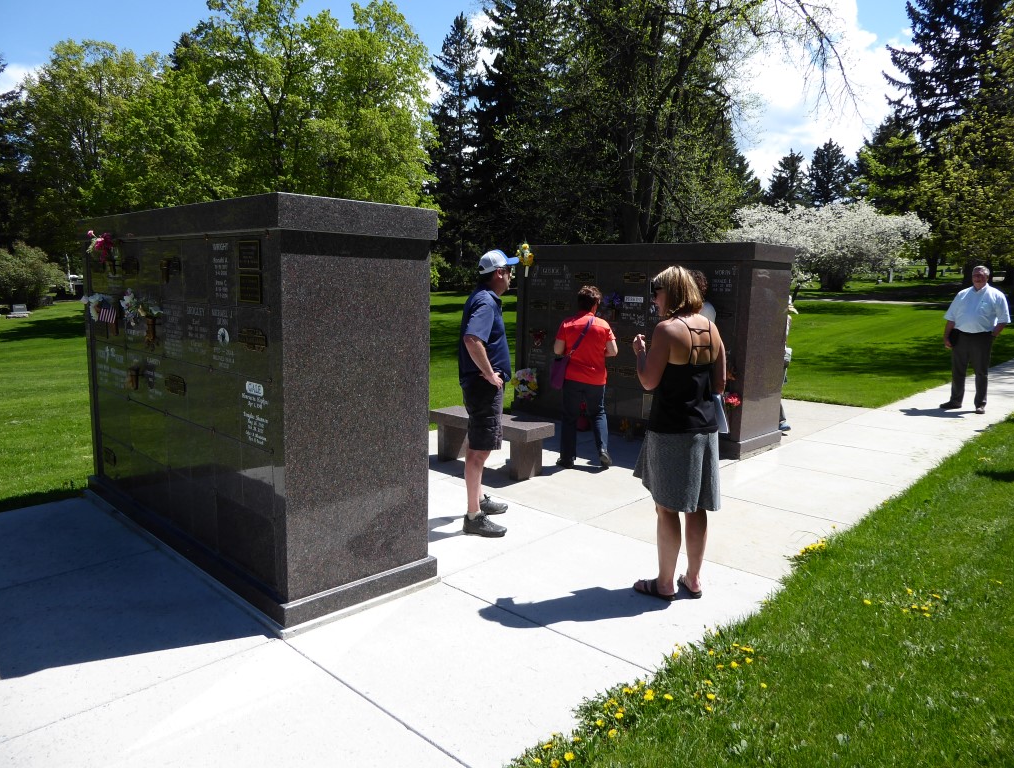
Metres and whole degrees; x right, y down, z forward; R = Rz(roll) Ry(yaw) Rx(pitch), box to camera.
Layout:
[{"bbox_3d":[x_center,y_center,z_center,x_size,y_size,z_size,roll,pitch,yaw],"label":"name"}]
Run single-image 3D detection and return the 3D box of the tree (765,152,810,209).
[{"bbox_3d":[30.836,-18.756,83.052,6.200,14.428,6.200,4,9,19],"label":"tree"}]

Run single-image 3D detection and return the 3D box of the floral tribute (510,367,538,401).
[{"bbox_3d":[0.200,-0.006,8.696,0.300,0.320,0.240,9,12,43],"label":"floral tribute"}]

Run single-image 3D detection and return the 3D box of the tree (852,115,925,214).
[{"bbox_3d":[28.514,-13.734,56.508,6.500,13.161,6.500,5,9,26],"label":"tree"}]

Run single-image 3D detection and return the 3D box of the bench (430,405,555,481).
[{"bbox_3d":[-0.148,0.503,6.348,1.133,0.442,0.341,9,11,42],"label":"bench"}]

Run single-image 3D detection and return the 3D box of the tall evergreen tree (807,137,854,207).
[{"bbox_3d":[34.355,-18.651,80.024,6.200,15.258,6.200,5,9,22],"label":"tall evergreen tree"}]

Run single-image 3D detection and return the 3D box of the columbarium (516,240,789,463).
[{"bbox_3d":[1.486,-0.502,8.166,2.912,1.968,0.893,9,12,43],"label":"columbarium"}]

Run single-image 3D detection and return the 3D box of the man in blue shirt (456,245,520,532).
[{"bbox_3d":[-0.132,0.041,4.836,0.400,1.798,0.530,1,8,-3],"label":"man in blue shirt"}]

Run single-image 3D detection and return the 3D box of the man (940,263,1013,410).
[{"bbox_3d":[6.266,-0.588,9.830,0.680,1.856,0.420,8,11,39],"label":"man"}]

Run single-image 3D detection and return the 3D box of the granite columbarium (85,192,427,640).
[{"bbox_3d":[-1.665,-0.048,4.504,0.869,1.920,2.834,-7,12,-44],"label":"granite columbarium"}]

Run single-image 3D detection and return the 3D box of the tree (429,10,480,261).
[{"bbox_3d":[-3.526,-16.745,53.134,5.500,18.725,5.500,1,8,-4],"label":"tree"}]

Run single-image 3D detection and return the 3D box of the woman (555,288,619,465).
[{"bbox_3d":[0.699,-0.071,6.475,0.510,1.576,0.400,4,9,18],"label":"woman"}]

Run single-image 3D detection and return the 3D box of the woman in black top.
[{"bbox_3d":[0.875,0.266,3.800,0.470,1.700,0.380,-3,9,-27],"label":"woman in black top"}]

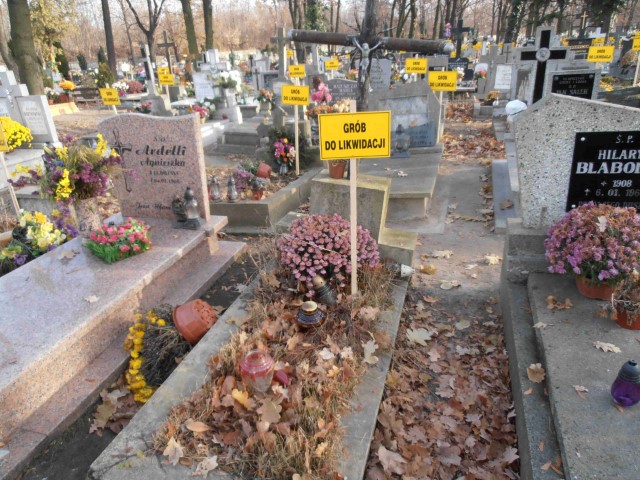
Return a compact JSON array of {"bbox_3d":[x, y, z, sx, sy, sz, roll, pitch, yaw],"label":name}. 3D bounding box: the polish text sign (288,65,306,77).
[{"bbox_3d":[-0.455,-3.380,8.900,0.355,0.240,0.020,0,24,9],"label":"polish text sign"}]

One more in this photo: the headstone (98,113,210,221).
[{"bbox_3d":[-1.224,-0.531,3.312,0.735,0.769,0.098,4,25,17],"label":"headstone"}]

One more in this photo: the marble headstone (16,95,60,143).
[{"bbox_3d":[-4.029,-1.686,6.348,0.470,0.580,0.130,4,25,17],"label":"marble headstone"}]

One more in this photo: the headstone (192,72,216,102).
[{"bbox_3d":[-2.768,-3.745,10.824,0.540,0.680,0.120,4,25,17],"label":"headstone"}]

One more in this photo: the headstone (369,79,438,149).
[{"bbox_3d":[0.977,-1.424,5.059,0.740,0.700,0.140,0,24,7],"label":"headstone"}]

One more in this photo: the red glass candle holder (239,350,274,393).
[{"bbox_3d":[-0.278,0.597,1.978,0.138,0.155,0.138,-3,24,1],"label":"red glass candle holder"}]

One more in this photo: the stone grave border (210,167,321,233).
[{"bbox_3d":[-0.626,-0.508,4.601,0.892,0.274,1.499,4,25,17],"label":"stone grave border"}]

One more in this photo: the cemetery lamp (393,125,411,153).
[{"bbox_3d":[0.961,-1.194,5.220,0.190,0.320,0.170,0,24,9],"label":"cemetery lamp"}]

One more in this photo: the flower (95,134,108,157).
[{"bbox_3d":[-1.576,-0.681,3.200,0.085,0.145,0.080,0,24,9],"label":"flower"}]

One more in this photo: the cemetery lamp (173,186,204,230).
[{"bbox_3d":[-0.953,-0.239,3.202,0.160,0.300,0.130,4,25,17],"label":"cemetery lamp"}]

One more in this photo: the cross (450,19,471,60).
[{"bbox_3d":[4.433,-6.295,14.000,0.580,1.300,0.120,2,24,13],"label":"cross"}]

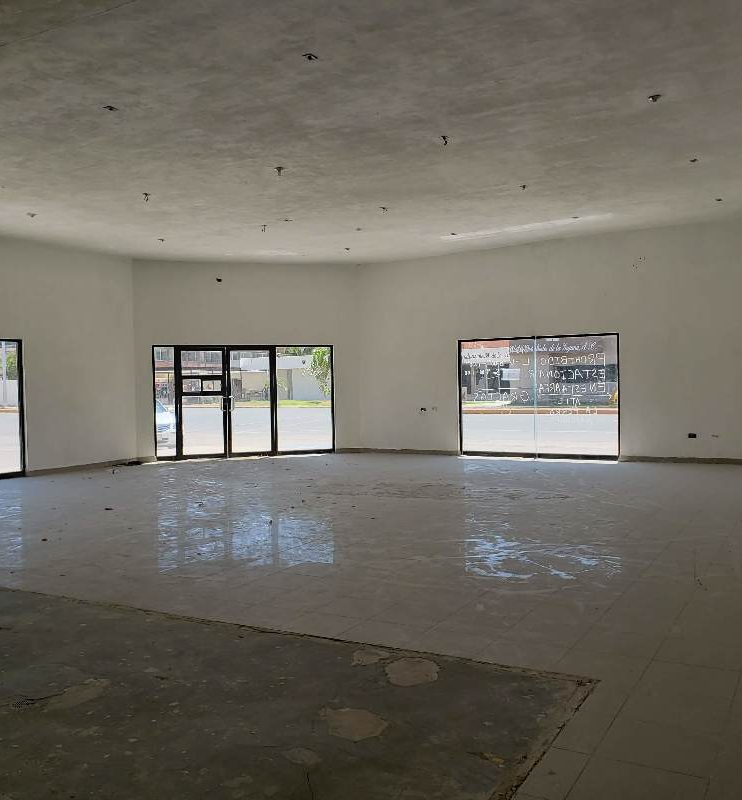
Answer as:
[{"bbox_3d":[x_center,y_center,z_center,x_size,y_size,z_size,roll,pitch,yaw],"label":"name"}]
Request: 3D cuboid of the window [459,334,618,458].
[{"bbox_3d":[3.032,-0.046,14.758,3.010,2.216,0.100,-1,1,30],"label":"window"}]

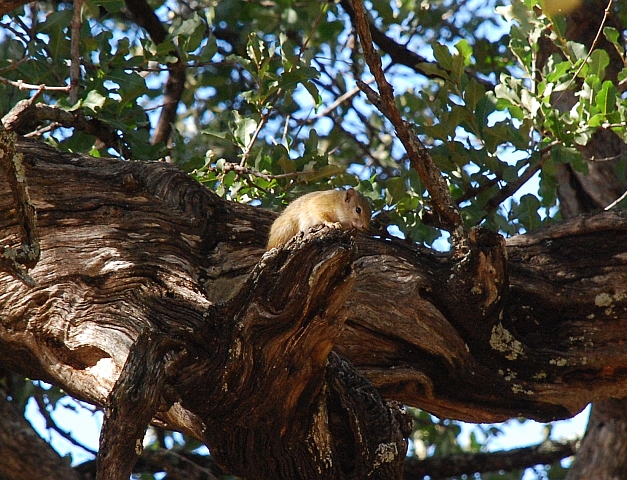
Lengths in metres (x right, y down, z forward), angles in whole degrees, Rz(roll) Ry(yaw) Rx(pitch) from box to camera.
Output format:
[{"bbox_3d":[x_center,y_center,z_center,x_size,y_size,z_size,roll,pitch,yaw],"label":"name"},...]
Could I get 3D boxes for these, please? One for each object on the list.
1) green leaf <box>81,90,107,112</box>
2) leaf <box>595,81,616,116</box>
[{"bbox_3d":[-0.326,-0.206,6.000,0.037,0.034,0.016,0,-12,0],"label":"green leaf"},{"bbox_3d":[0.428,-0.207,5.900,0.030,0.053,0.012,0,-12,0],"label":"leaf"}]

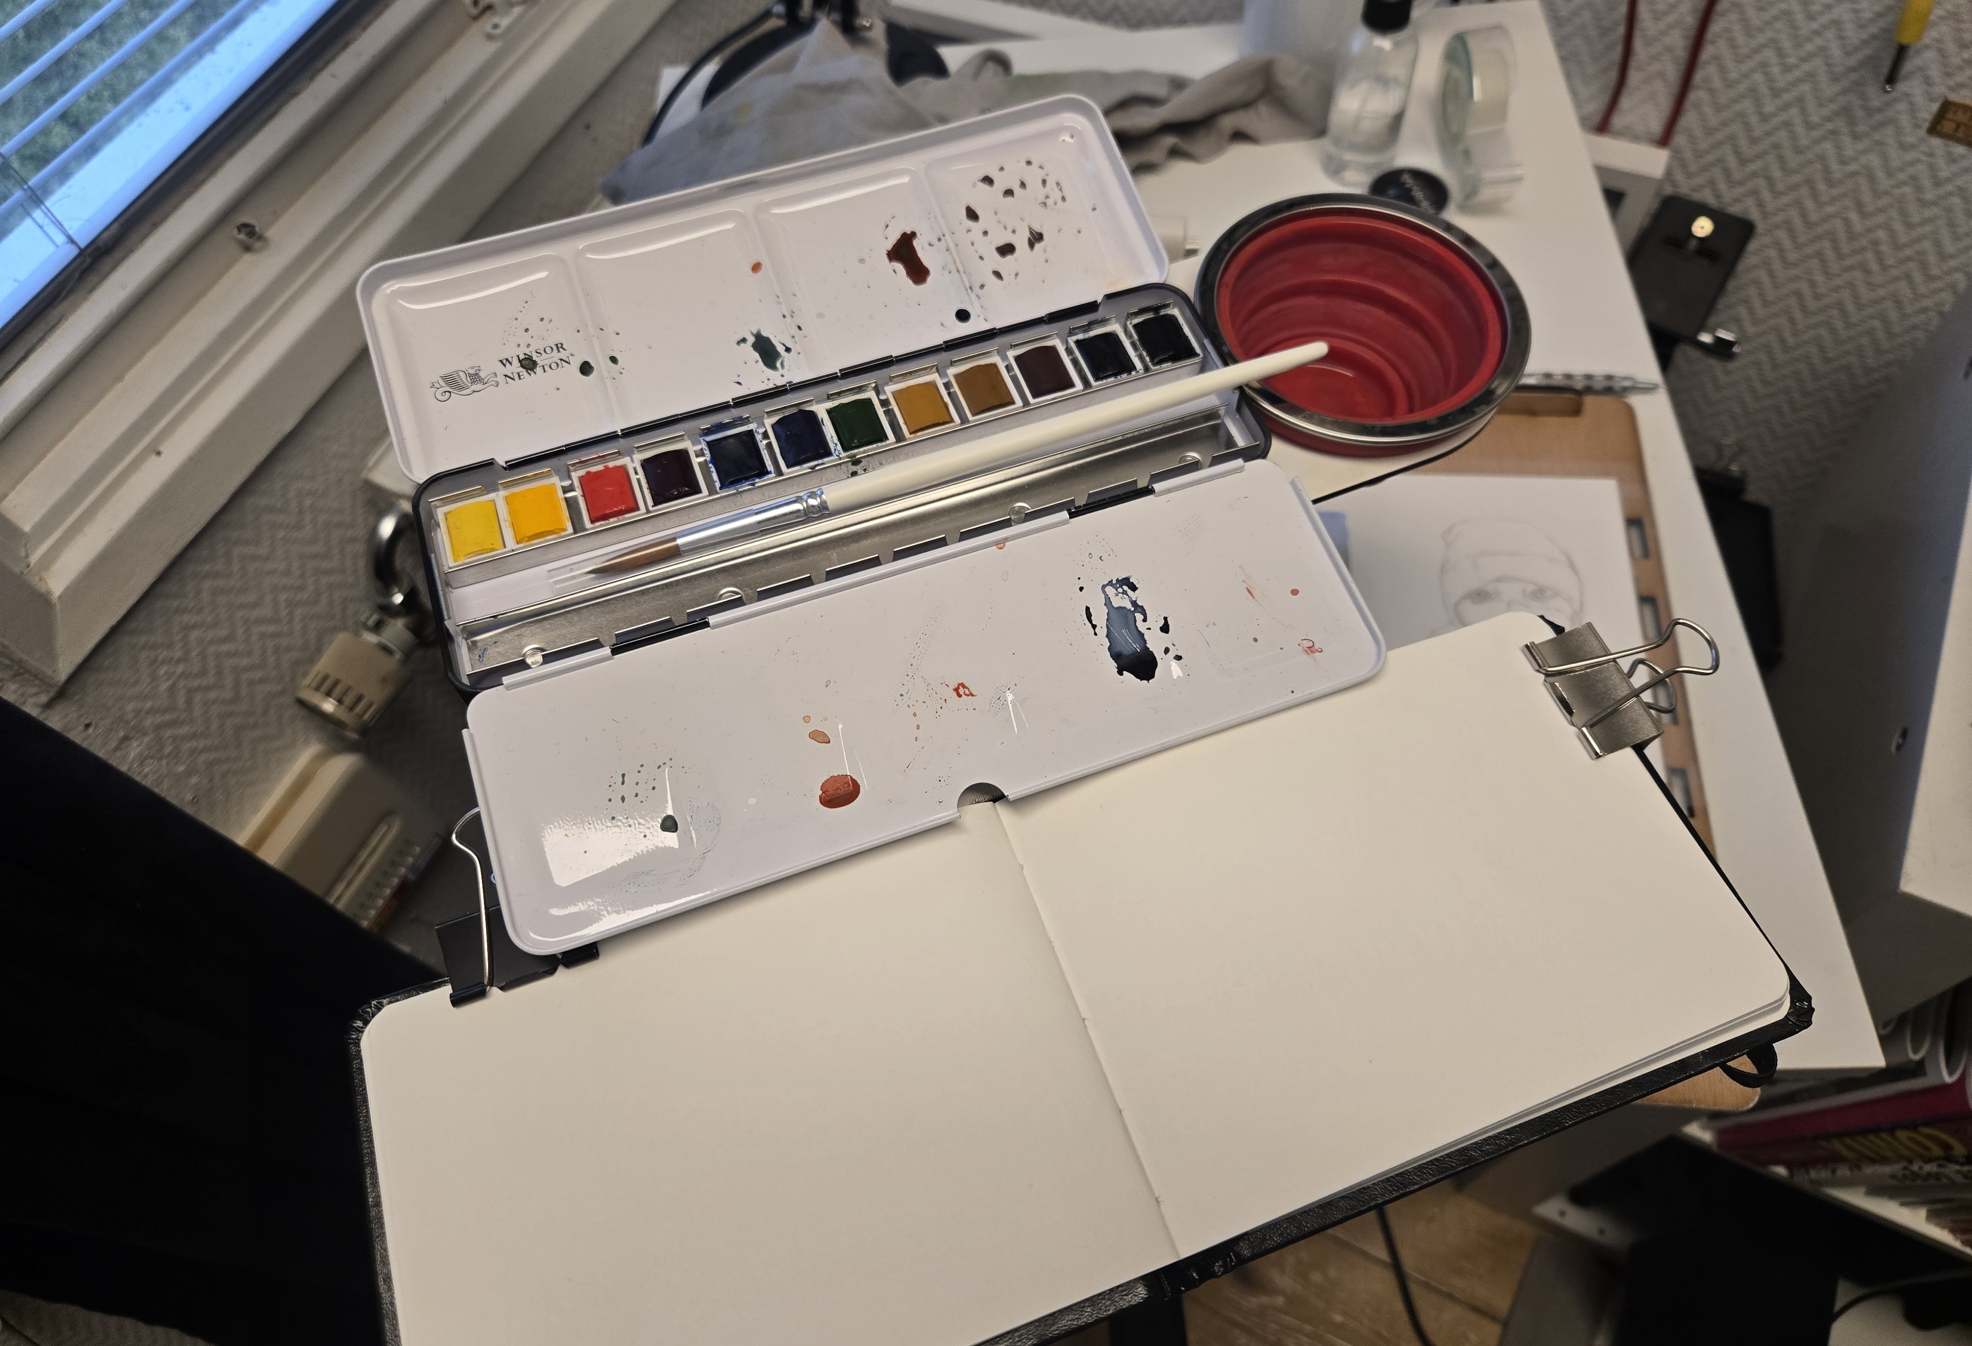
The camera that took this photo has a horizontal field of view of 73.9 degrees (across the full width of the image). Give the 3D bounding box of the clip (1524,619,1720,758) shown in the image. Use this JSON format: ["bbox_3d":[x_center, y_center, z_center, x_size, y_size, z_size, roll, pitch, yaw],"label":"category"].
[{"bbox_3d":[0.158,0.004,0.326,0.043,0.028,0.032,-18,63,-9],"label":"clip"}]

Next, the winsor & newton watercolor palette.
[{"bbox_3d":[-0.035,-0.052,0.347,0.221,0.031,0.200,-18,64,-11],"label":"winsor & newton watercolor palette"}]

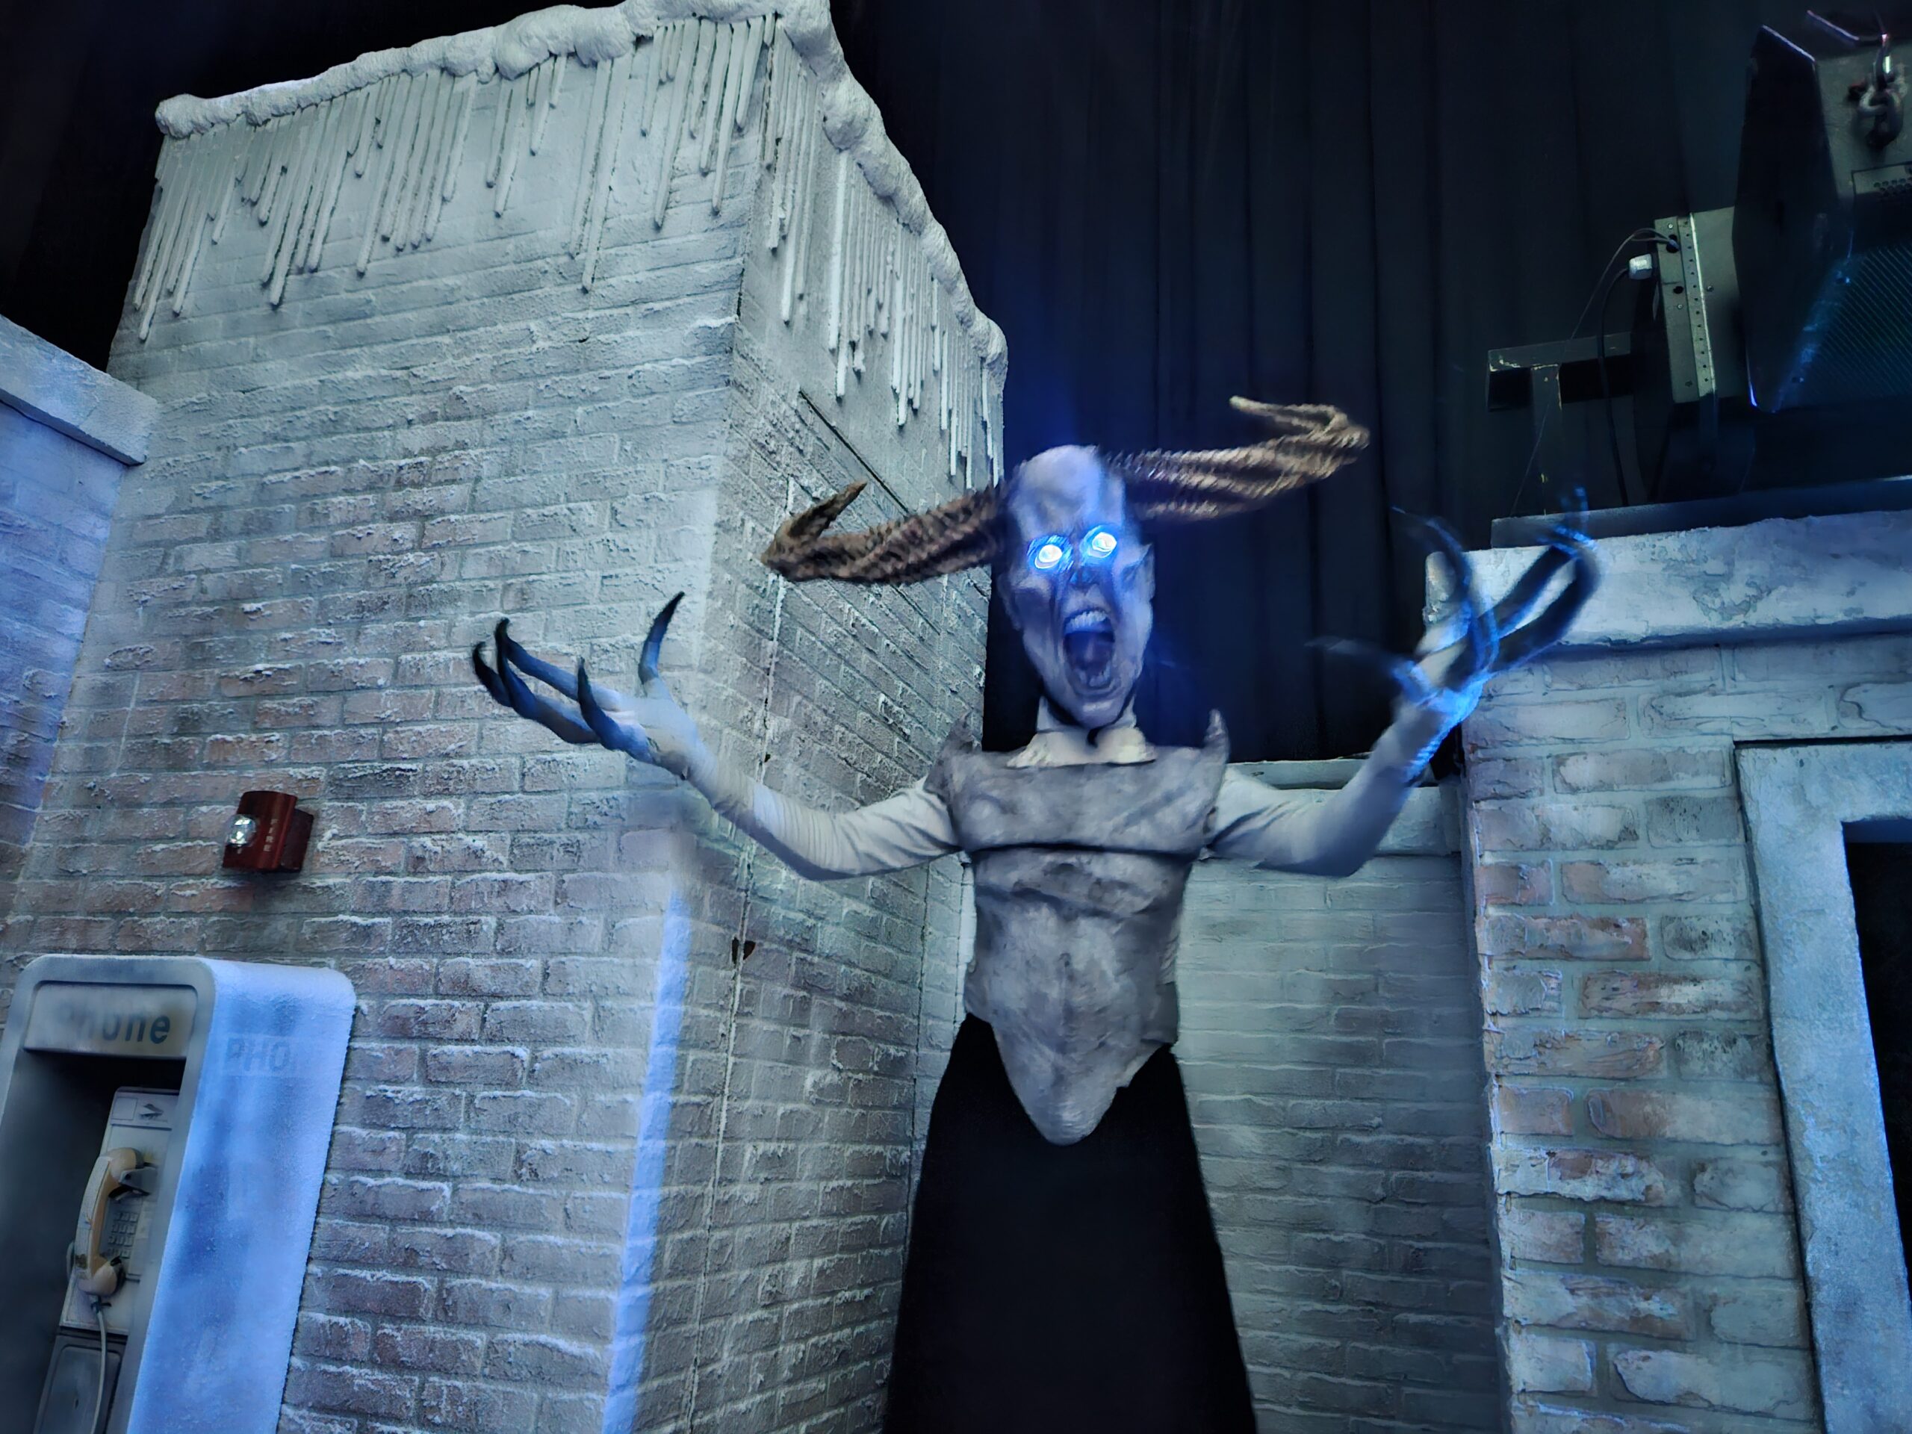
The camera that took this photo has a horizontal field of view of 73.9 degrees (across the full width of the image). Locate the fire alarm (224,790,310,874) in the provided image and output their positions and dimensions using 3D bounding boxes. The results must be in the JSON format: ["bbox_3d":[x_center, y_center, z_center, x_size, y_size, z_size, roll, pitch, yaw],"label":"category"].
[{"bbox_3d":[-1.238,0.211,2.285,0.120,0.140,0.090,1,-17,16],"label":"fire alarm"}]

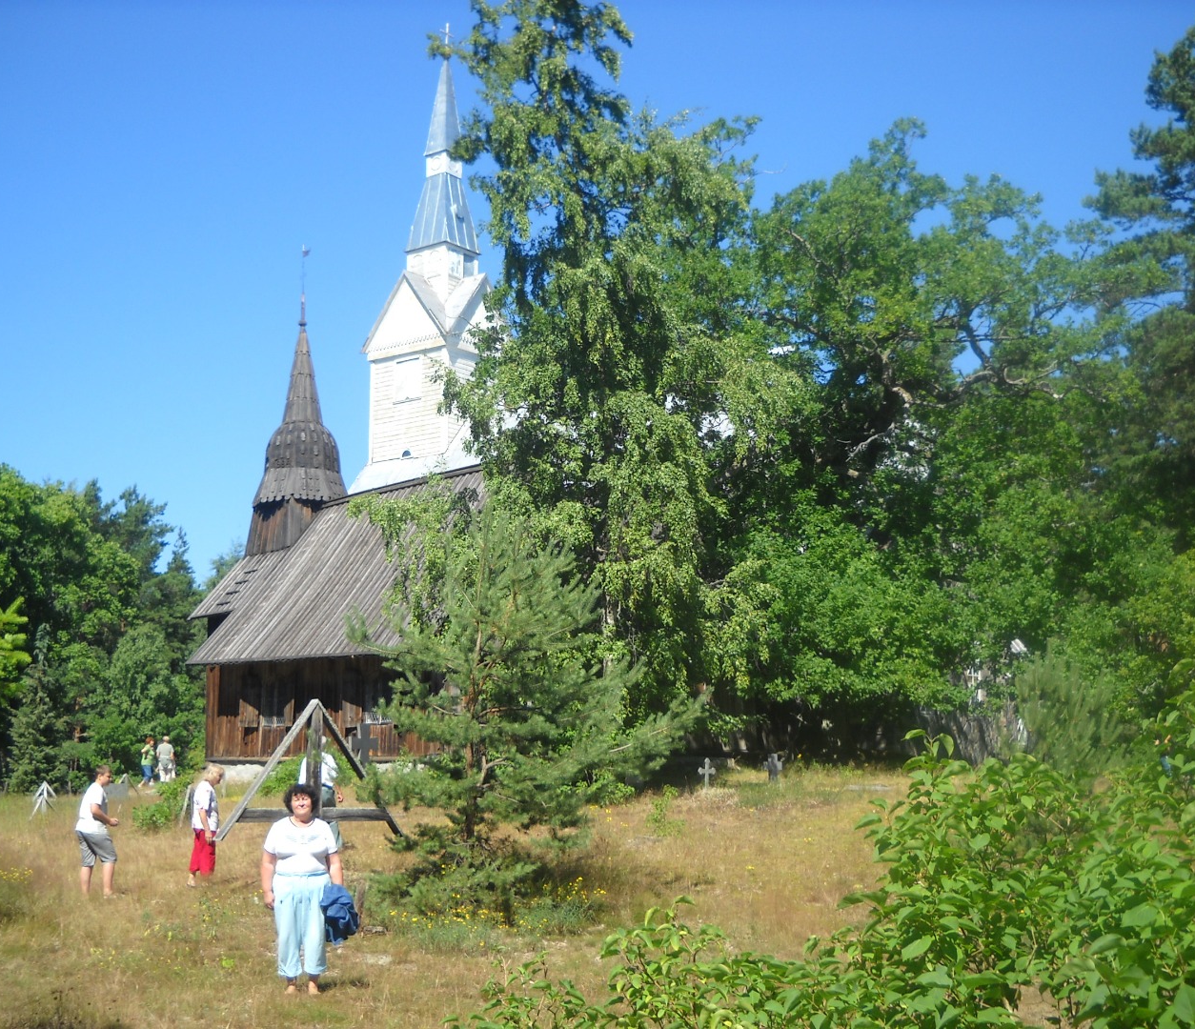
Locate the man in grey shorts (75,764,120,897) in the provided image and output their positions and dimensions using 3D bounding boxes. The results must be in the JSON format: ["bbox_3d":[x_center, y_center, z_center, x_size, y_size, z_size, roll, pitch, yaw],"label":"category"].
[{"bbox_3d":[-6.323,3.987,20.548,0.530,1.654,0.480,1,-8,-6],"label":"man in grey shorts"}]

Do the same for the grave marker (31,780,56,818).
[{"bbox_3d":[-12.620,6.508,37.067,0.560,0.880,0.350,3,-9,-18],"label":"grave marker"}]

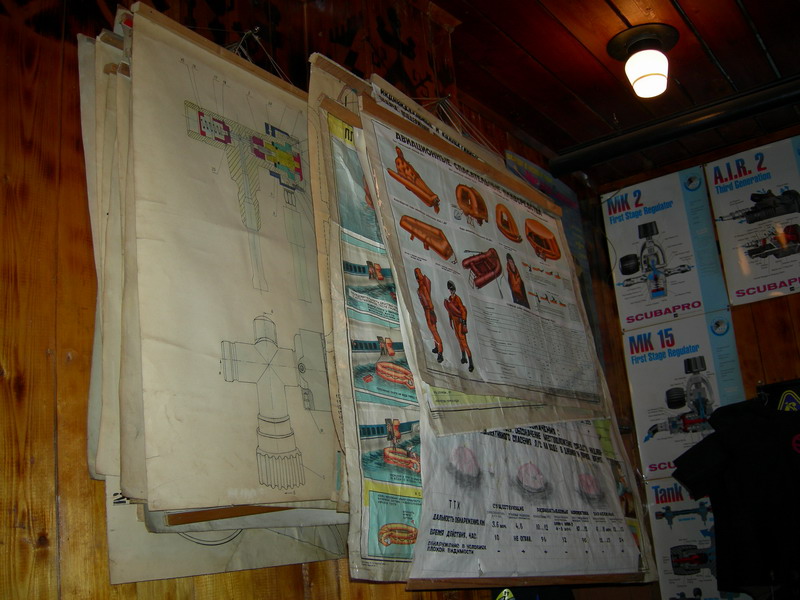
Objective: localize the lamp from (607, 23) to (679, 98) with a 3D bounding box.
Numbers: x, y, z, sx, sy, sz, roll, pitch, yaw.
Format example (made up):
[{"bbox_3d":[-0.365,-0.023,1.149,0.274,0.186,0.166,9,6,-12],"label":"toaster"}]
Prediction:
[{"bbox_3d":[0.677,-0.639,2.274,0.195,0.145,0.195,-14,-15,32],"label":"lamp"}]

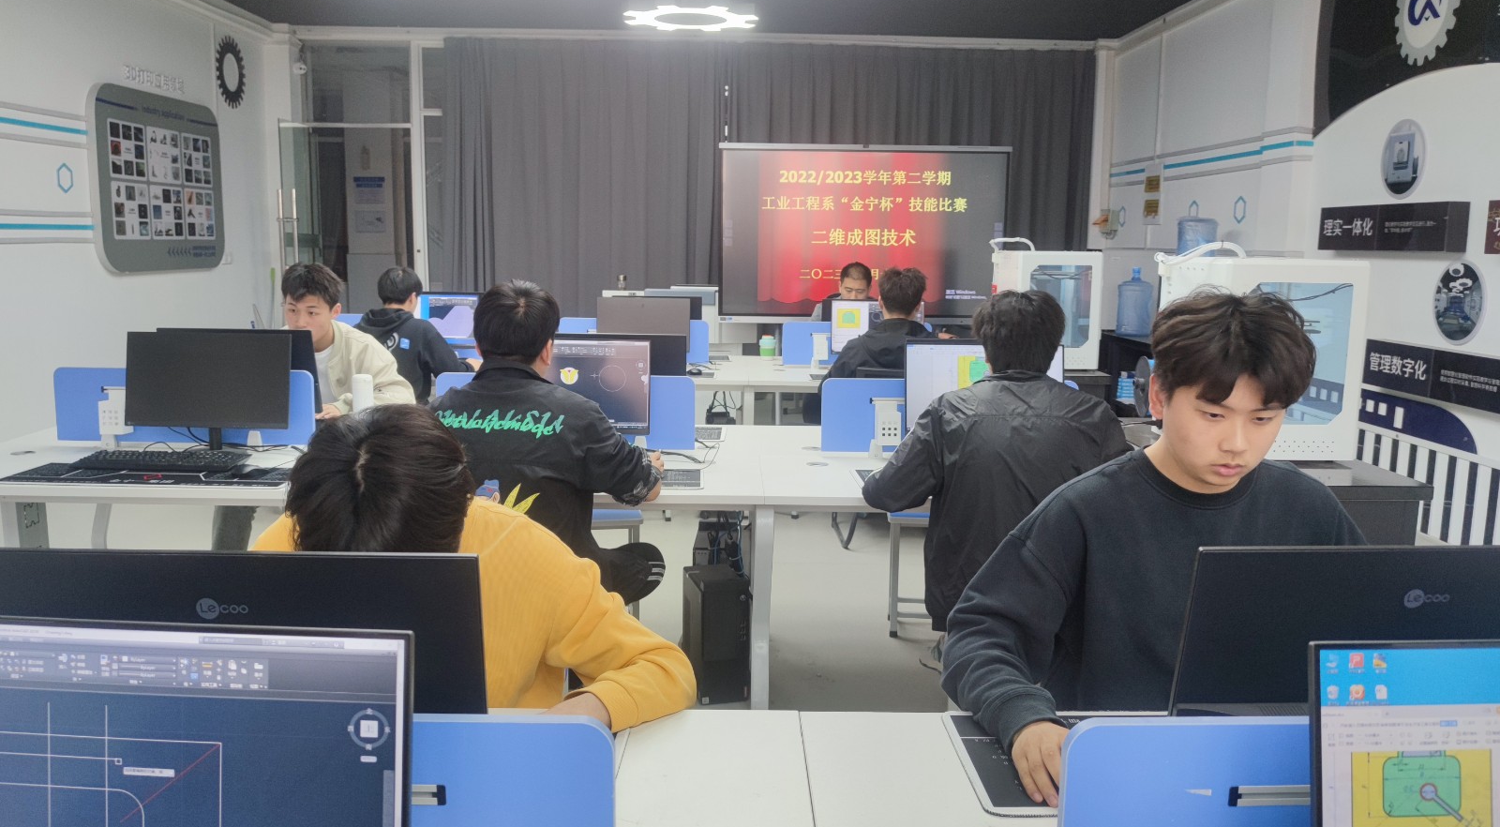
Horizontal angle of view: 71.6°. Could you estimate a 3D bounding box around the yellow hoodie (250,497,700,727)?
[{"bbox_3d":[-0.413,0.411,1.627,0.620,0.560,0.550,2,10,5],"label":"yellow hoodie"}]

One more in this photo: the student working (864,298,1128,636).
[{"bbox_3d":[0.682,0.333,2.905,0.680,1.330,0.800,0,9,-1],"label":"student working"}]

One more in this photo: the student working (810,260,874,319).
[{"bbox_3d":[0.613,-0.252,6.198,0.520,1.320,0.680,1,9,-1],"label":"student working"}]

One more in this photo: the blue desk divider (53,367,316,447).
[{"bbox_3d":[-1.784,-0.022,3.291,0.820,0.245,0.030,1,9,-1],"label":"blue desk divider"}]

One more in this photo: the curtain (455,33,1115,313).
[{"bbox_3d":[0.136,-1.547,8.768,5.377,3.032,0.180,0,9,-1],"label":"curtain"}]

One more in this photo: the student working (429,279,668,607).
[{"bbox_3d":[-0.491,0.319,2.655,0.550,1.330,0.730,2,10,8],"label":"student working"}]

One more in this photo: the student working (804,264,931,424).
[{"bbox_3d":[0.647,-0.072,5.291,0.660,1.340,0.800,0,9,-1],"label":"student working"}]

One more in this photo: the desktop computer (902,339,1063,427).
[{"bbox_3d":[0.754,-0.037,3.361,0.540,0.410,0.180,2,10,11],"label":"desktop computer"}]

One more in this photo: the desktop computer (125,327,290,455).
[{"bbox_3d":[-1.661,-0.059,3.192,0.480,0.370,0.180,1,9,-2],"label":"desktop computer"}]

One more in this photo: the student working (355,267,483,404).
[{"bbox_3d":[-1.684,-0.091,5.253,0.620,1.340,0.800,5,10,24],"label":"student working"}]

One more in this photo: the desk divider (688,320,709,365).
[{"bbox_3d":[-0.636,-0.388,5.578,0.820,0.250,0.030,1,9,-1],"label":"desk divider"}]

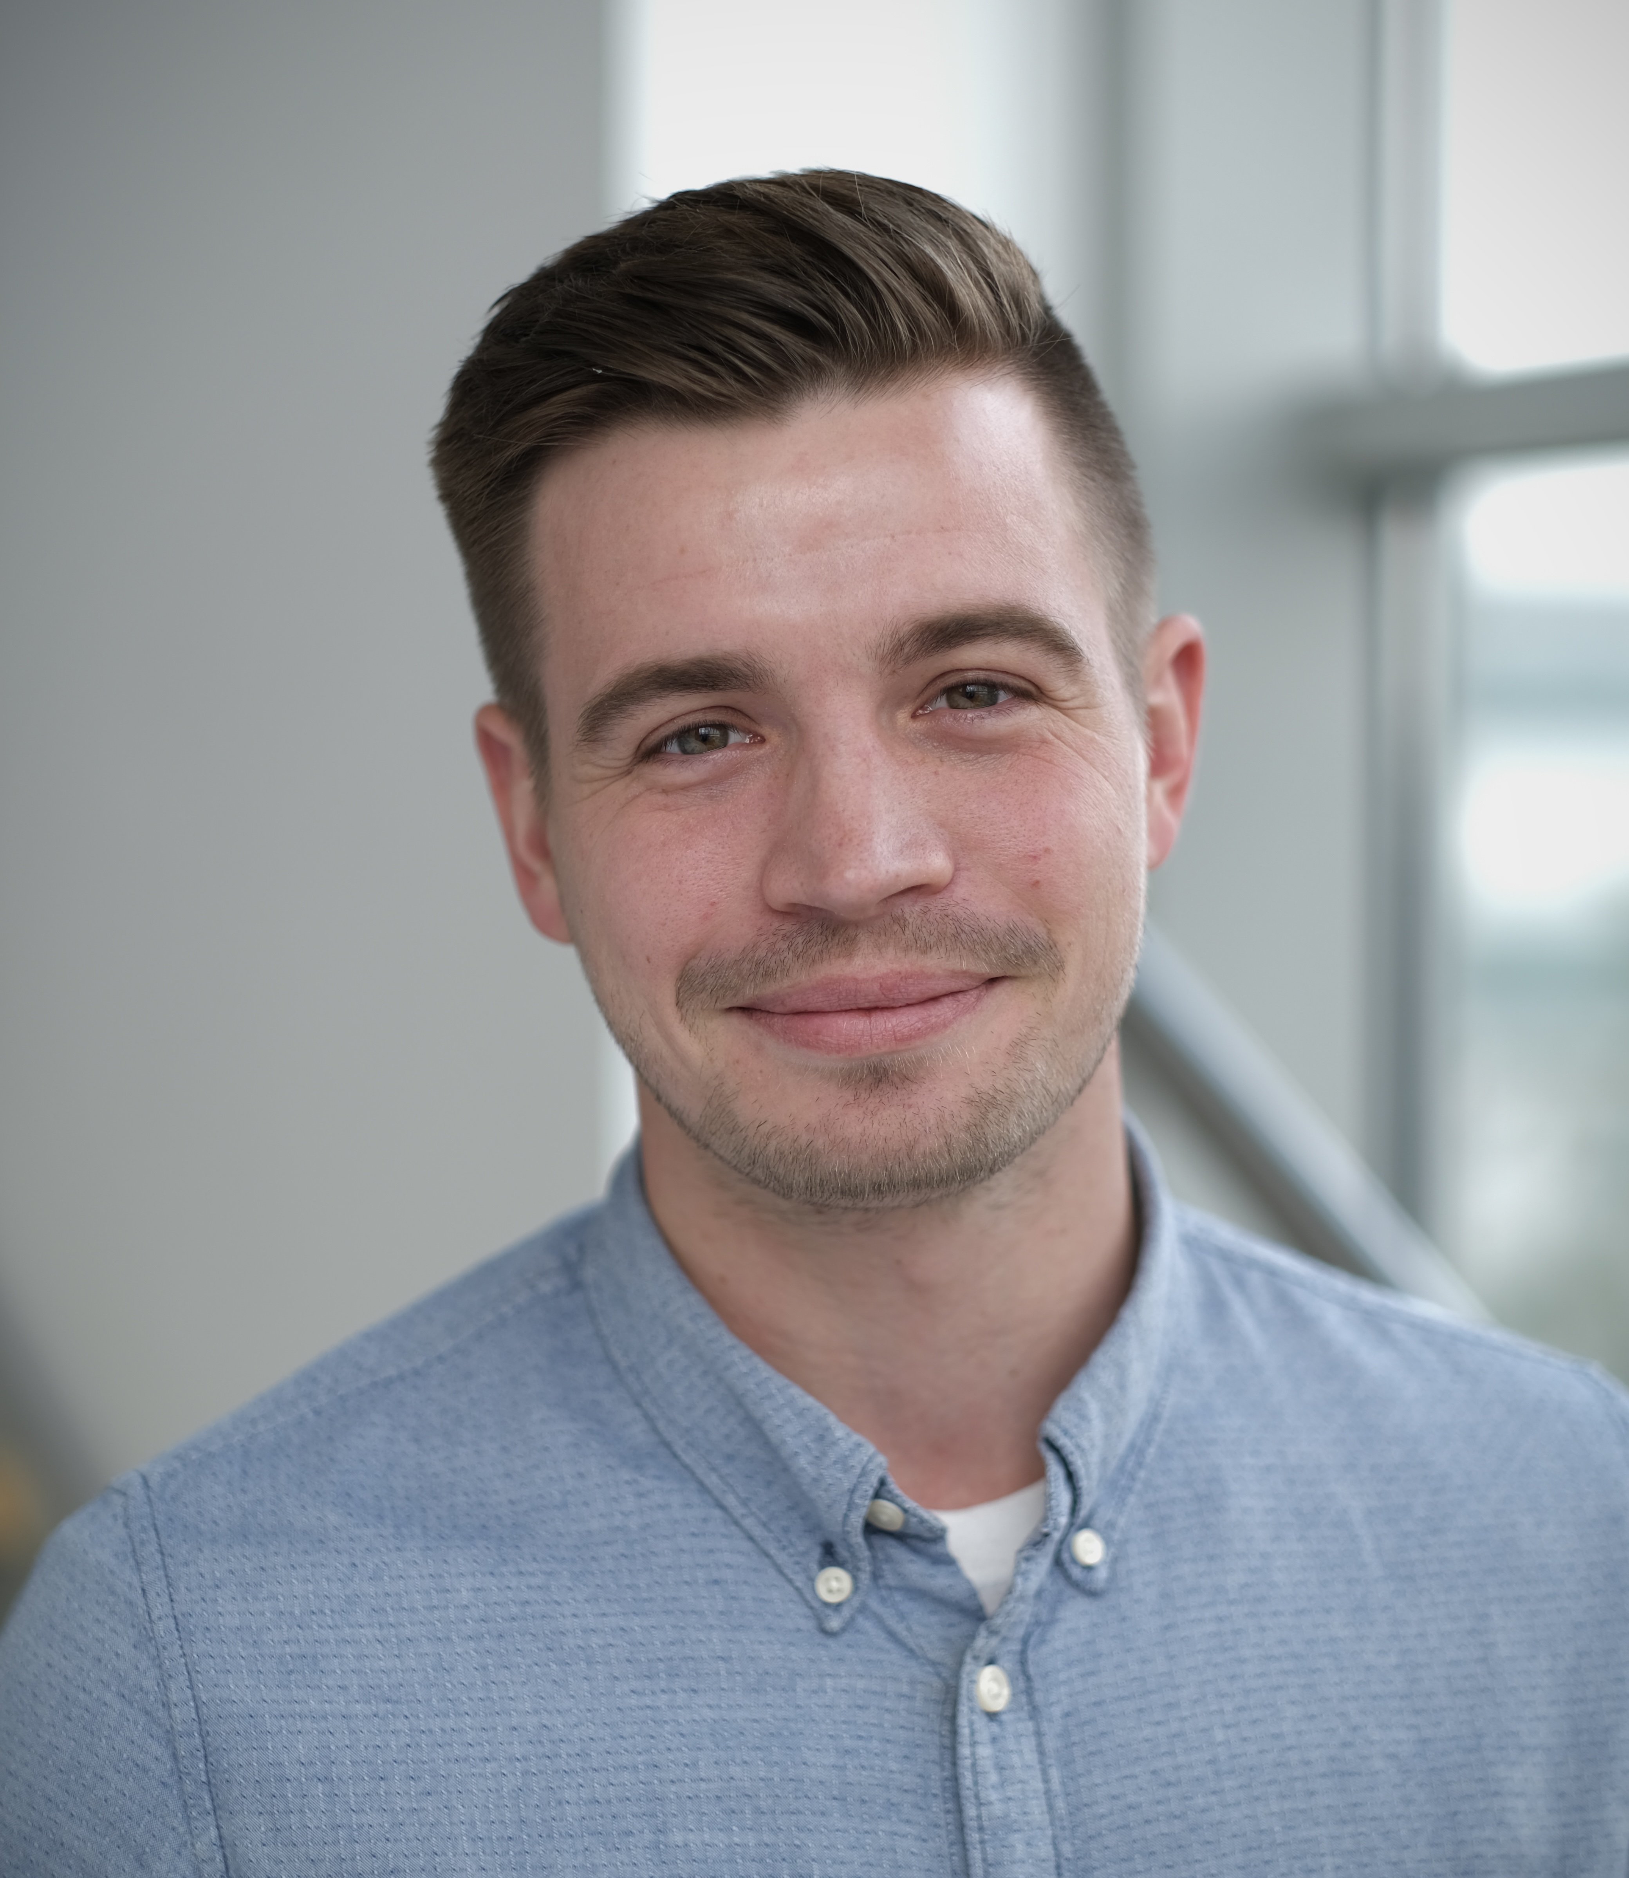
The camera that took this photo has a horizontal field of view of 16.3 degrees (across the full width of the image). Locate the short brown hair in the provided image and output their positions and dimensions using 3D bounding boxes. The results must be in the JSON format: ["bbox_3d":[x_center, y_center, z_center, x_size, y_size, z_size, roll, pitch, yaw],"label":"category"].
[{"bbox_3d":[-0.004,-0.104,1.430,0.174,0.175,0.200,-9,1,-1],"label":"short brown hair"}]

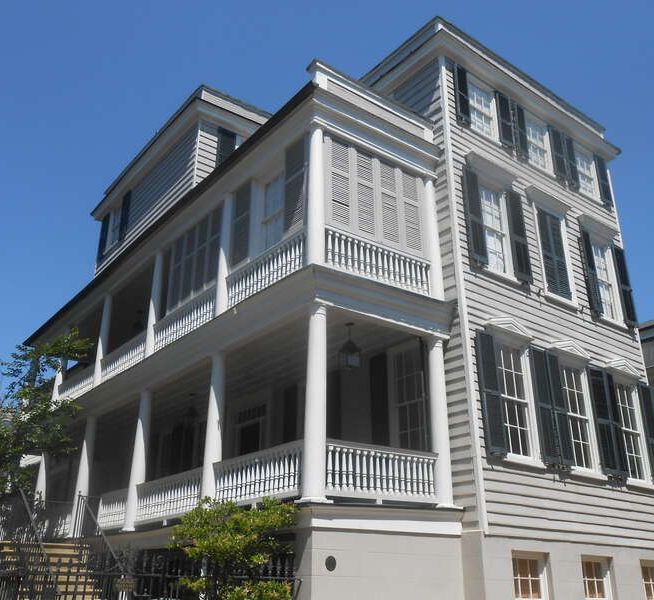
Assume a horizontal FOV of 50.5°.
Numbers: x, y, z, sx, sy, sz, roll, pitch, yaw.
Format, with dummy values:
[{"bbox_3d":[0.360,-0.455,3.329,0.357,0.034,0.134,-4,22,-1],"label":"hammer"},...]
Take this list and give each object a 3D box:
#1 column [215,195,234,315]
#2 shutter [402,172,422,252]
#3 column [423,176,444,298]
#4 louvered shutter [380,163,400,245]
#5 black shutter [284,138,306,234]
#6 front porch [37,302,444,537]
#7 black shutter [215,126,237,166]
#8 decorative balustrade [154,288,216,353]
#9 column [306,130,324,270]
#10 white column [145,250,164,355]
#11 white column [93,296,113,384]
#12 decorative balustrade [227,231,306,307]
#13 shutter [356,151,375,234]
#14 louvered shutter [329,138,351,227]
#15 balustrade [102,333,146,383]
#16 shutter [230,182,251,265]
[{"bbox_3d":[-2.126,-0.939,14.426,0.273,2.761,0.273,0,-23,0],"label":"column"},{"bbox_3d":[1.611,-1.639,13.166,0.544,1.782,0.050,16,-28,-32],"label":"shutter"},{"bbox_3d":[2.079,-1.226,13.829,0.273,2.709,0.273,0,-23,0],"label":"column"},{"bbox_3d":[1.217,-1.850,13.402,0.588,1.785,0.063,17,-29,-34],"label":"louvered shutter"},{"bbox_3d":[-0.584,-2.097,12.828,0.063,2.016,0.630,17,-29,-34],"label":"black shutter"},{"bbox_3d":[-3.219,4.012,16.347,3.255,3.255,13.923,17,-29,-34],"label":"front porch"},{"bbox_3d":[-2.550,-3.731,17.685,0.609,1.417,0.126,17,-29,-34],"label":"black shutter"},{"bbox_3d":[-3.001,0.462,14.687,0.120,0.847,2.857,18,-29,-35],"label":"decorative balustrade"},{"bbox_3d":[-0.190,-1.785,11.834,0.290,2.750,0.290,0,-23,0],"label":"column"},{"bbox_3d":[-3.987,0.083,16.188,0.290,2.750,0.290,18,-29,-35],"label":"white column"},{"bbox_3d":[-5.927,1.038,18.414,0.290,2.750,0.290,18,-29,-35],"label":"white column"},{"bbox_3d":[-1.194,-0.494,12.934,0.147,0.798,2.730,17,-29,-34],"label":"decorative balustrade"},{"bbox_3d":[0.697,-1.895,12.568,0.555,1.782,0.050,16,-28,-32],"label":"shutter"},{"bbox_3d":[0.254,-2.106,12.700,0.588,1.796,0.063,17,-29,-34],"label":"louvered shutter"},{"bbox_3d":[-4.957,1.425,16.930,0.120,0.847,2.806,18,-29,-35],"label":"balustrade"},{"bbox_3d":[-1.700,-1.467,13.748,0.050,1.925,0.693,18,-29,-35],"label":"shutter"}]

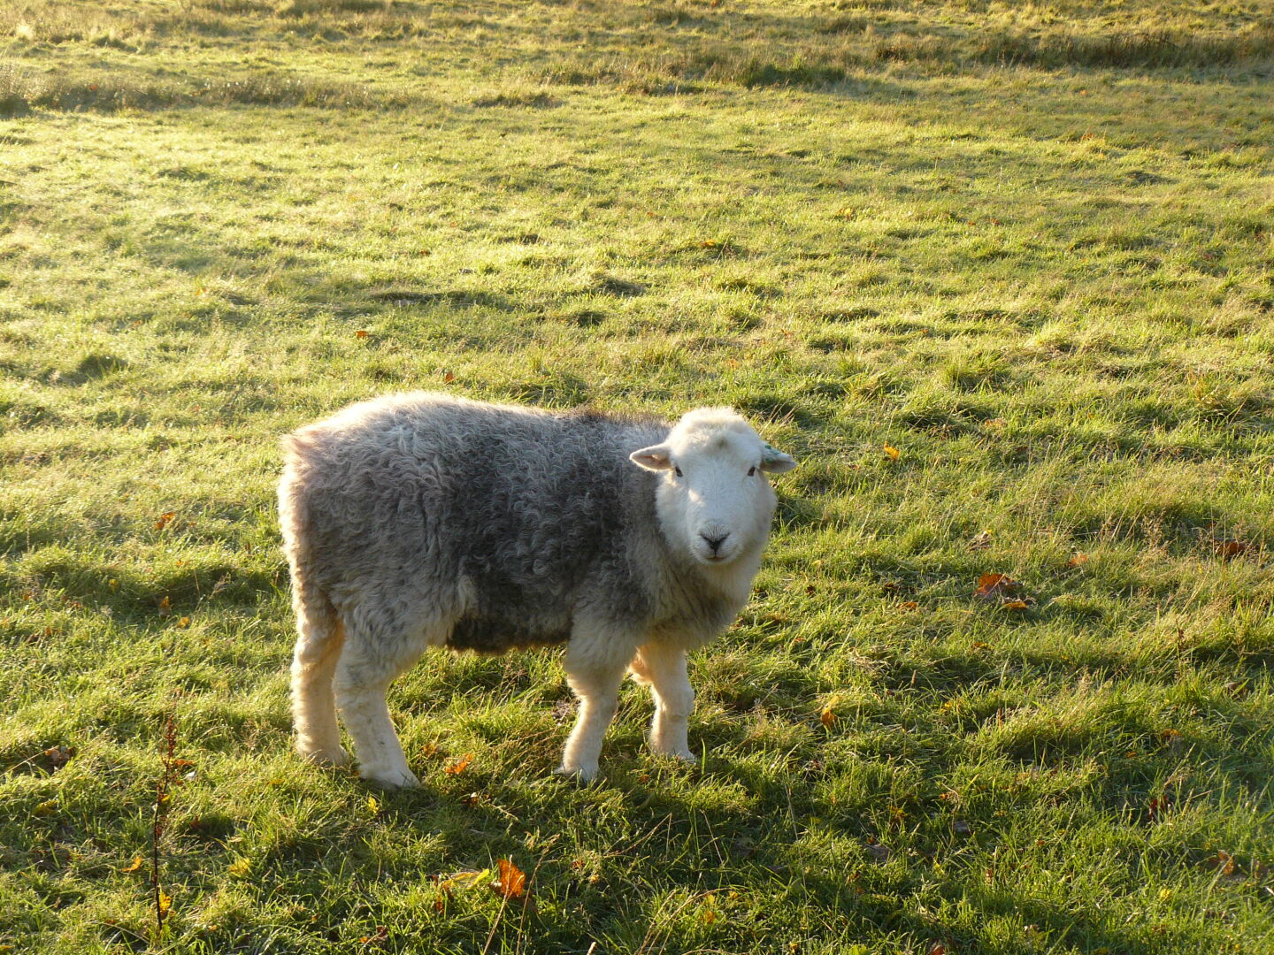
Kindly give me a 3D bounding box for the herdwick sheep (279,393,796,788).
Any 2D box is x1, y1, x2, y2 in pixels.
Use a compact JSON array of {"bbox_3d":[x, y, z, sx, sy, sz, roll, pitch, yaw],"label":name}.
[{"bbox_3d":[-0.182,0.195,4.668,0.880,0.685,0.460,1,12,4],"label":"herdwick sheep"}]

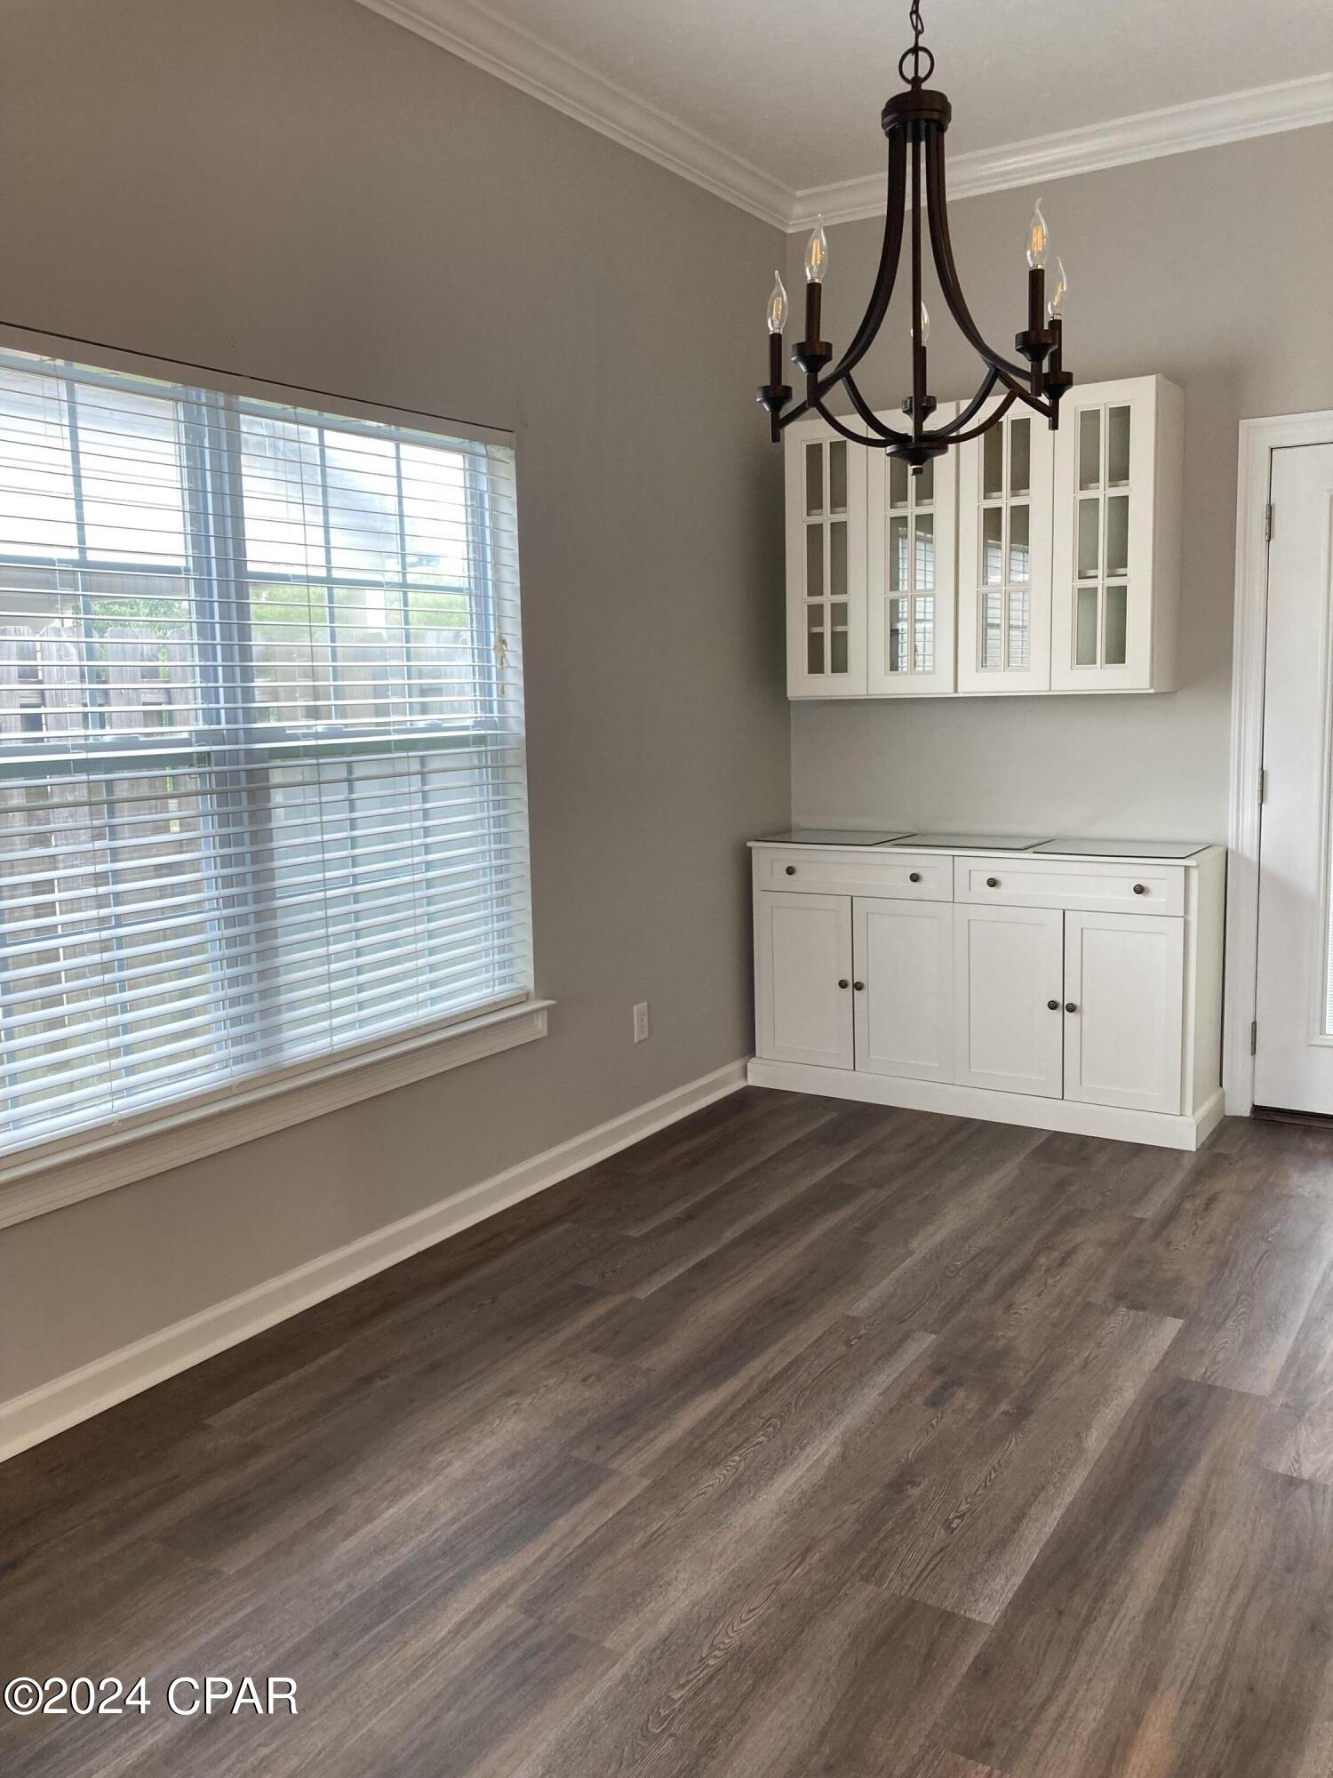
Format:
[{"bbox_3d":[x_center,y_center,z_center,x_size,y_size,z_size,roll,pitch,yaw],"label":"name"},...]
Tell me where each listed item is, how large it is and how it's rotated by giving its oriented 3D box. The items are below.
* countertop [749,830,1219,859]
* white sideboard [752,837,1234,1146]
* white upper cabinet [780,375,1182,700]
[{"bbox_3d":[1.007,-0.153,4.755,1.451,0.011,0.344,4,9,32],"label":"countertop"},{"bbox_3d":[1.028,0.284,4.788,1.527,0.866,0.397,4,9,32],"label":"white sideboard"},{"bbox_3d":[1.004,-1.087,4.664,1.214,0.915,0.302,4,9,32],"label":"white upper cabinet"}]

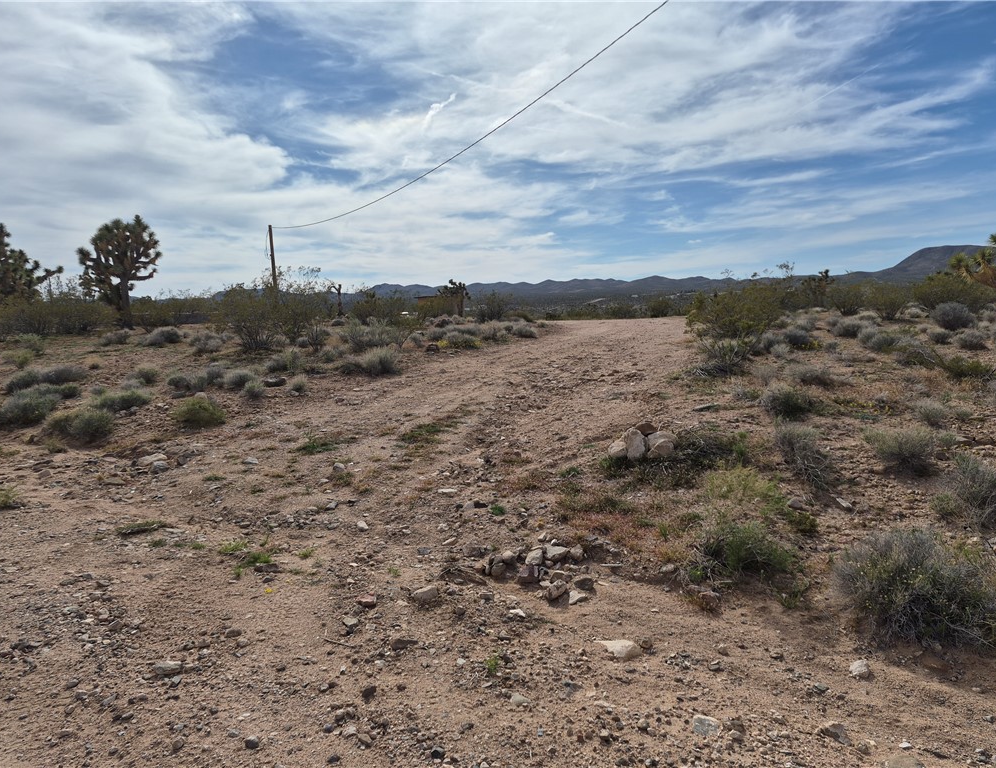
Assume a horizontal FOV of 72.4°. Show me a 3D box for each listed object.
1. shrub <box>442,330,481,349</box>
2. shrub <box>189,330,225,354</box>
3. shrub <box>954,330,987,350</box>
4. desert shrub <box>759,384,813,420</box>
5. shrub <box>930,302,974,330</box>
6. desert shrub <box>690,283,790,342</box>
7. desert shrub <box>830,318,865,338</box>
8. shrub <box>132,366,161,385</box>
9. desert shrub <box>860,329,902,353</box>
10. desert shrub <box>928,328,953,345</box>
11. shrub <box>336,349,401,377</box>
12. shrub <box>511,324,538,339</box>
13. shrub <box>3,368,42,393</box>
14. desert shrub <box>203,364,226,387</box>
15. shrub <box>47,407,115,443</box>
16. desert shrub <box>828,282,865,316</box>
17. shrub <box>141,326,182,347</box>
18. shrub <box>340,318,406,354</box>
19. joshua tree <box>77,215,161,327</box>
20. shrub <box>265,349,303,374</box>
[{"bbox_3d":[-0.853,-1.047,15.874,0.913,0.394,0.754,0,7,-3],"label":"shrub"},{"bbox_3d":[-7.840,-1.116,18.300,0.939,0.598,0.845,0,7,0],"label":"shrub"},{"bbox_3d":[11.944,-1.100,17.200,0.809,0.485,0.744,-1,8,0],"label":"shrub"},{"bbox_3d":[3.423,0.220,8.100,0.624,0.384,0.592,0,7,0],"label":"desert shrub"},{"bbox_3d":[11.690,-1.736,17.500,1.036,0.699,0.933,4,9,33],"label":"shrub"},{"bbox_3d":[6.241,-1.893,17.632,2.582,1.468,2.130,3,8,19],"label":"desert shrub"},{"bbox_3d":[11.044,-1.754,21.500,1.042,0.589,0.938,0,7,0],"label":"desert shrub"},{"bbox_3d":[-6.509,-0.157,12.600,0.519,0.317,0.477,-1,8,0],"label":"shrub"},{"bbox_3d":[8.400,-0.960,14.908,0.789,0.504,0.651,4,8,29],"label":"desert shrub"},{"bbox_3d":[12.162,-1.305,18.700,0.660,0.422,0.607,-1,8,0],"label":"desert shrub"},{"bbox_3d":[-2.341,-0.389,12.300,1.147,0.471,0.860,-2,8,-11],"label":"shrub"},{"bbox_3d":[0.714,-1.420,18.314,0.777,0.357,0.679,0,7,2],"label":"shrub"},{"bbox_3d":[-7.827,-0.058,11.200,0.599,0.363,0.509,-6,10,-35],"label":"shrub"},{"bbox_3d":[-4.750,-0.142,11.400,0.387,0.339,0.387,-4,9,-23],"label":"desert shrub"},{"bbox_3d":[-4.663,0.452,7.600,0.760,0.370,0.699,-1,8,0],"label":"shrub"},{"bbox_3d":[13.317,-3.229,26.000,1.300,1.299,1.300,3,9,27],"label":"desert shrub"},{"bbox_3d":[-8.238,-1.169,16.626,0.949,0.465,0.783,-4,8,-26],"label":"shrub"},{"bbox_3d":[-3.099,-1.173,16.800,1.580,0.889,1.264,-1,8,0],"label":"shrub"},{"bbox_3d":[-18.127,-5.421,32.500,4.012,5.350,3.691,-1,8,0],"label":"joshua tree"},{"bbox_3d":[-4.236,-0.446,13.500,0.693,0.475,0.624,0,7,0],"label":"shrub"}]

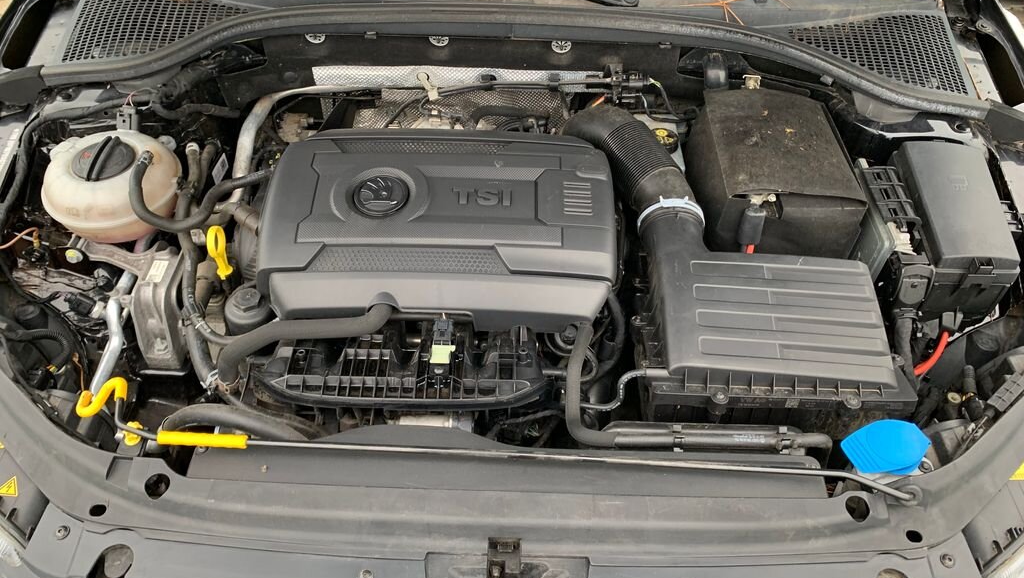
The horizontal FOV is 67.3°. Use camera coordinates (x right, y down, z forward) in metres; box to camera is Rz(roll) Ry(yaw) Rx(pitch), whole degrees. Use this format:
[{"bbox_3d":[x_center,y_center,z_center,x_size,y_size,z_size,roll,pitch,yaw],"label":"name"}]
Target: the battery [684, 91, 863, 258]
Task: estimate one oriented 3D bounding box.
[{"bbox_3d":[0.386,-0.141,1.189,0.186,0.195,0.250,2,46,0],"label":"battery"}]

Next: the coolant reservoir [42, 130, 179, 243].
[{"bbox_3d":[-0.544,-0.149,1.055,0.185,0.145,0.180,2,46,0],"label":"coolant reservoir"}]

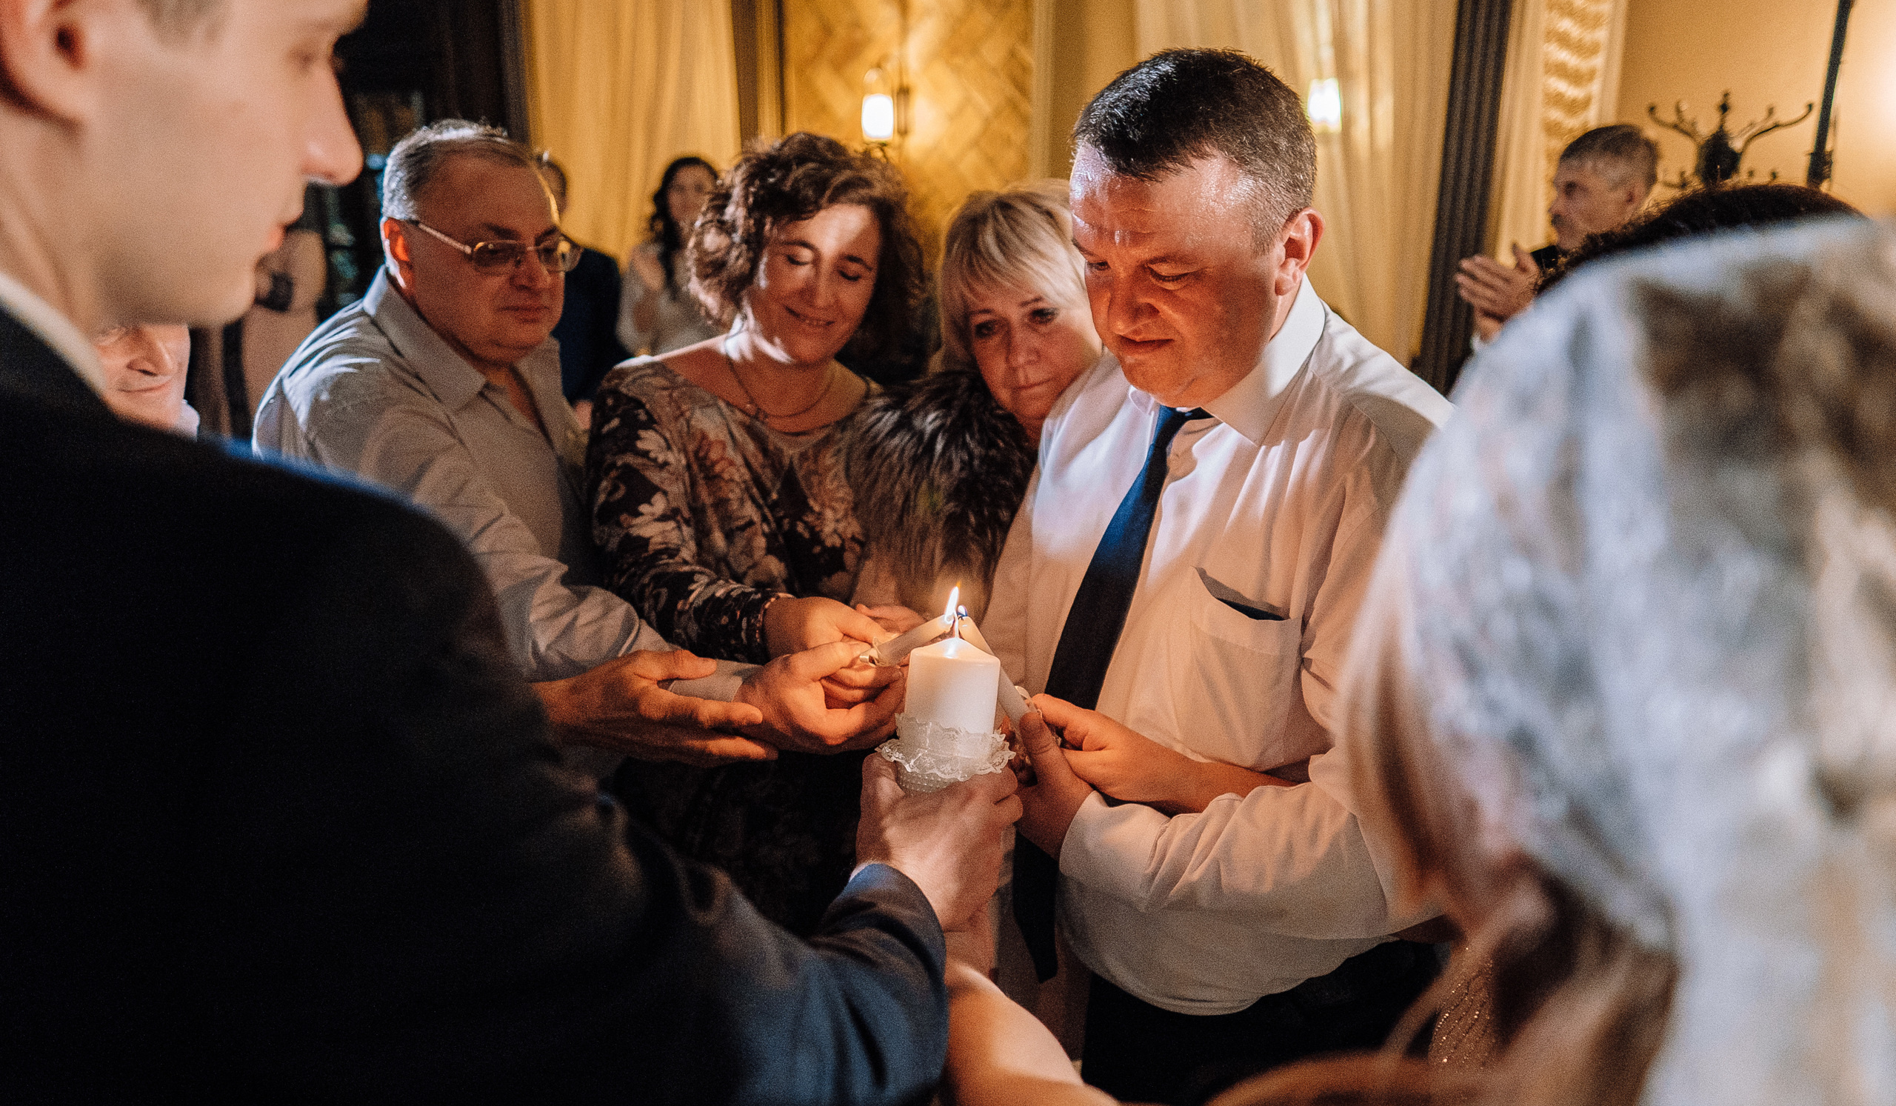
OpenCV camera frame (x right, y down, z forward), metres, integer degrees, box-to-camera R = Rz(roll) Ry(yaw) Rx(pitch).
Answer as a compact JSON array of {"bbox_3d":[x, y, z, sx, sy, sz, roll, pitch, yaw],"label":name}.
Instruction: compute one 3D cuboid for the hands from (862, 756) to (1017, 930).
[{"bbox_3d":[-0.005,0.201,0.885,0.105,0.098,0.125,5,15,17],"label":"hands"}]

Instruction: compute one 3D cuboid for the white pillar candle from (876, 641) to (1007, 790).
[{"bbox_3d":[0.000,0.124,0.920,0.090,0.124,0.090,5,6,-1],"label":"white pillar candle"}]

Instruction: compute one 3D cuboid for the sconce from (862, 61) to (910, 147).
[{"bbox_3d":[-0.214,-1.559,4.400,0.110,0.295,0.190,7,15,23],"label":"sconce"}]

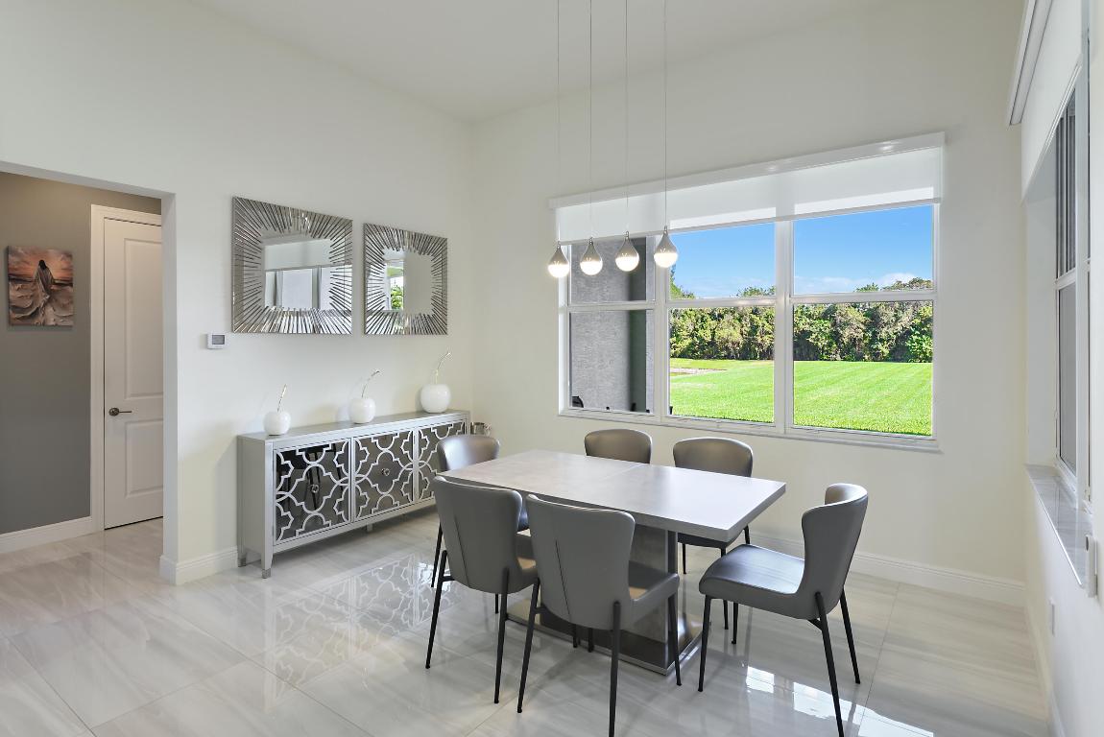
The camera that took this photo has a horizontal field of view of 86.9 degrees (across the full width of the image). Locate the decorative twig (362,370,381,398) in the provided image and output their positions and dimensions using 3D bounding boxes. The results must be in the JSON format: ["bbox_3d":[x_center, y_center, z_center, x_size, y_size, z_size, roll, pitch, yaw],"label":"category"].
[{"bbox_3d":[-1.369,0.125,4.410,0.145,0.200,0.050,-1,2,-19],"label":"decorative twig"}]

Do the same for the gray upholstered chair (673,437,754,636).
[{"bbox_3d":[0.889,0.895,3.374,0.500,0.865,0.600,2,3,36],"label":"gray upholstered chair"}]

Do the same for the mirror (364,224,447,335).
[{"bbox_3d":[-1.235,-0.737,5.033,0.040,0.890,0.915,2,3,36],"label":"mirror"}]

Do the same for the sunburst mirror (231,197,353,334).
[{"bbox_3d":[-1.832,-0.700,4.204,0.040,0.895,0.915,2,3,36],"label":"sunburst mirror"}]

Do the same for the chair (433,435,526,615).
[{"bbox_3d":[-0.388,0.886,3.547,0.595,0.865,0.500,2,3,36],"label":"chair"}]

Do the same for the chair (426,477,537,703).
[{"bbox_3d":[-0.226,0.927,2.741,0.500,0.865,0.595,2,3,36],"label":"chair"}]

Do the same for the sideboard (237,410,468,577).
[{"bbox_3d":[-1.387,0.839,4.483,0.345,0.865,1.840,2,3,36],"label":"sideboard"}]

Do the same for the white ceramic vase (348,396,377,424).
[{"bbox_3d":[-1.434,0.315,4.410,0.198,0.190,0.198,0,2,0],"label":"white ceramic vase"}]

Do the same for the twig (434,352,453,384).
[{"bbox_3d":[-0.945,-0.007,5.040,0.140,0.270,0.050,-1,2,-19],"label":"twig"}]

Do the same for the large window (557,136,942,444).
[{"bbox_3d":[1.205,-0.493,4.326,2.800,1.885,0.130,2,3,36],"label":"large window"}]

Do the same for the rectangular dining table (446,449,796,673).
[{"bbox_3d":[0.289,0.963,3.100,1.610,0.758,0.896,2,3,36],"label":"rectangular dining table"}]

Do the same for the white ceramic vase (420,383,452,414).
[{"bbox_3d":[-1.000,0.253,5.040,0.252,0.248,0.252,0,2,0],"label":"white ceramic vase"}]

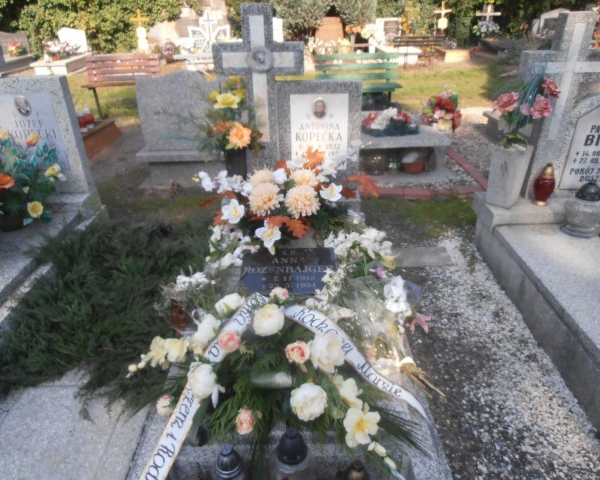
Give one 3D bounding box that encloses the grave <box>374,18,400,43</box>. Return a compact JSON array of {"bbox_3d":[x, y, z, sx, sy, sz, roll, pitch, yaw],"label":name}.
[{"bbox_3d":[2.100,-5.000,10.648,0.626,0.568,0.200,-2,29,0],"label":"grave"}]

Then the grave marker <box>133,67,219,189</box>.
[{"bbox_3d":[-0.924,-0.995,4.003,0.920,1.000,0.320,-1,29,0],"label":"grave marker"}]

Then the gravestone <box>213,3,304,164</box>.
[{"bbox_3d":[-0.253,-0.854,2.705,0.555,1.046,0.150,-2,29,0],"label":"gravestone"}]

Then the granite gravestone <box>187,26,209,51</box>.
[{"bbox_3d":[-2.786,-5.510,12.200,0.560,0.640,0.140,0,28,1],"label":"granite gravestone"}]

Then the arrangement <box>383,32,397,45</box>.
[{"bbox_3d":[2.469,-5.527,12.170,0.420,0.360,0.360,-1,29,0],"label":"arrangement"}]

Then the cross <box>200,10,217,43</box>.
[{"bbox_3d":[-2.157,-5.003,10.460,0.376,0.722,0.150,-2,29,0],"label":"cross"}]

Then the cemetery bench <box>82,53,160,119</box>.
[{"bbox_3d":[-2.600,-2.269,6.570,1.100,0.850,0.500,-2,28,-2],"label":"cemetery bench"}]

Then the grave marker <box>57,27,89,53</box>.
[{"bbox_3d":[-6.013,-5.284,11.736,0.680,0.630,0.160,-5,29,-7],"label":"grave marker"}]

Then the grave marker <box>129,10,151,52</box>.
[{"bbox_3d":[-4.412,-5.763,12.292,0.520,1.150,0.250,-4,29,-4],"label":"grave marker"}]

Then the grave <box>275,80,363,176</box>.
[{"bbox_3d":[0.120,-0.695,2.962,0.530,0.710,0.120,-1,29,0],"label":"grave"}]

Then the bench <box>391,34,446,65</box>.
[{"bbox_3d":[2.820,-4.439,10.460,1.200,0.780,0.500,0,28,1],"label":"bench"}]

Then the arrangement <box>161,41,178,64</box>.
[{"bbox_3d":[-2.879,-4.134,9.789,0.396,0.489,0.360,-2,29,0],"label":"arrangement"}]

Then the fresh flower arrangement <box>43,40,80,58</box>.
[{"bbox_3d":[-5.349,-4.253,9.910,0.798,0.369,0.500,-2,29,0],"label":"fresh flower arrangement"}]

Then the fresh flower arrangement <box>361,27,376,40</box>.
[{"bbox_3d":[1.725,-5.226,11.200,0.400,0.360,0.360,0,28,1],"label":"fresh flower arrangement"}]

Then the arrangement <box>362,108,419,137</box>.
[{"bbox_3d":[0.821,-1.082,4.070,0.520,0.245,0.300,-1,29,0],"label":"arrangement"}]

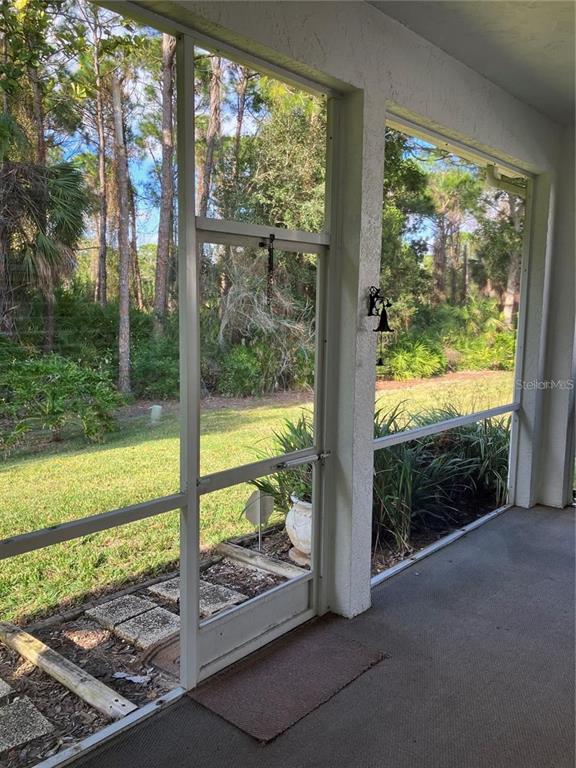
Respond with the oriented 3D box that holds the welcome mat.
[{"bbox_3d":[0.012,1.328,2.864,0.474,0.015,0.835,7,9,42],"label":"welcome mat"}]

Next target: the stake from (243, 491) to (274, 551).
[{"bbox_3d":[-0.207,1.001,4.549,0.221,0.455,0.040,0,7,-3],"label":"stake"}]

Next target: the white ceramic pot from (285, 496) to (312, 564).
[{"bbox_3d":[0.201,1.025,4.451,0.418,0.439,0.418,1,7,0],"label":"white ceramic pot"}]

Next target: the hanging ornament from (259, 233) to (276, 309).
[{"bbox_3d":[-0.092,-0.508,2.820,0.050,0.340,0.065,7,9,41],"label":"hanging ornament"}]

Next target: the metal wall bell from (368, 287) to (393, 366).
[{"bbox_3d":[0.484,-0.298,3.218,0.139,0.411,0.108,7,9,42],"label":"metal wall bell"}]

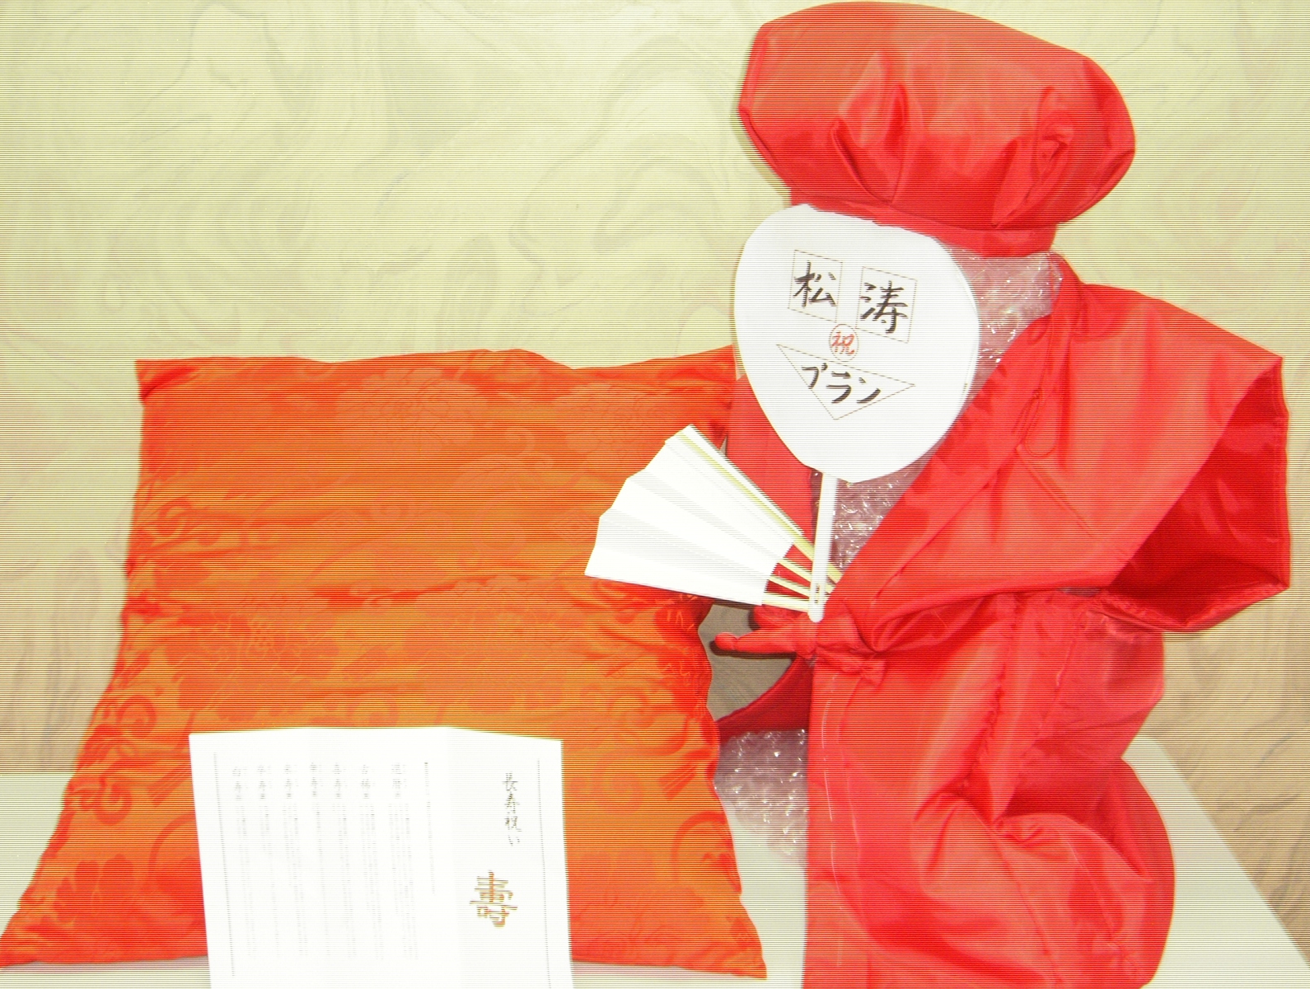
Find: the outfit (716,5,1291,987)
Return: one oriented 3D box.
[{"bbox_3d":[0.240,0.000,1.120,0.470,0.690,0.350,17,26,38],"label":"outfit"}]

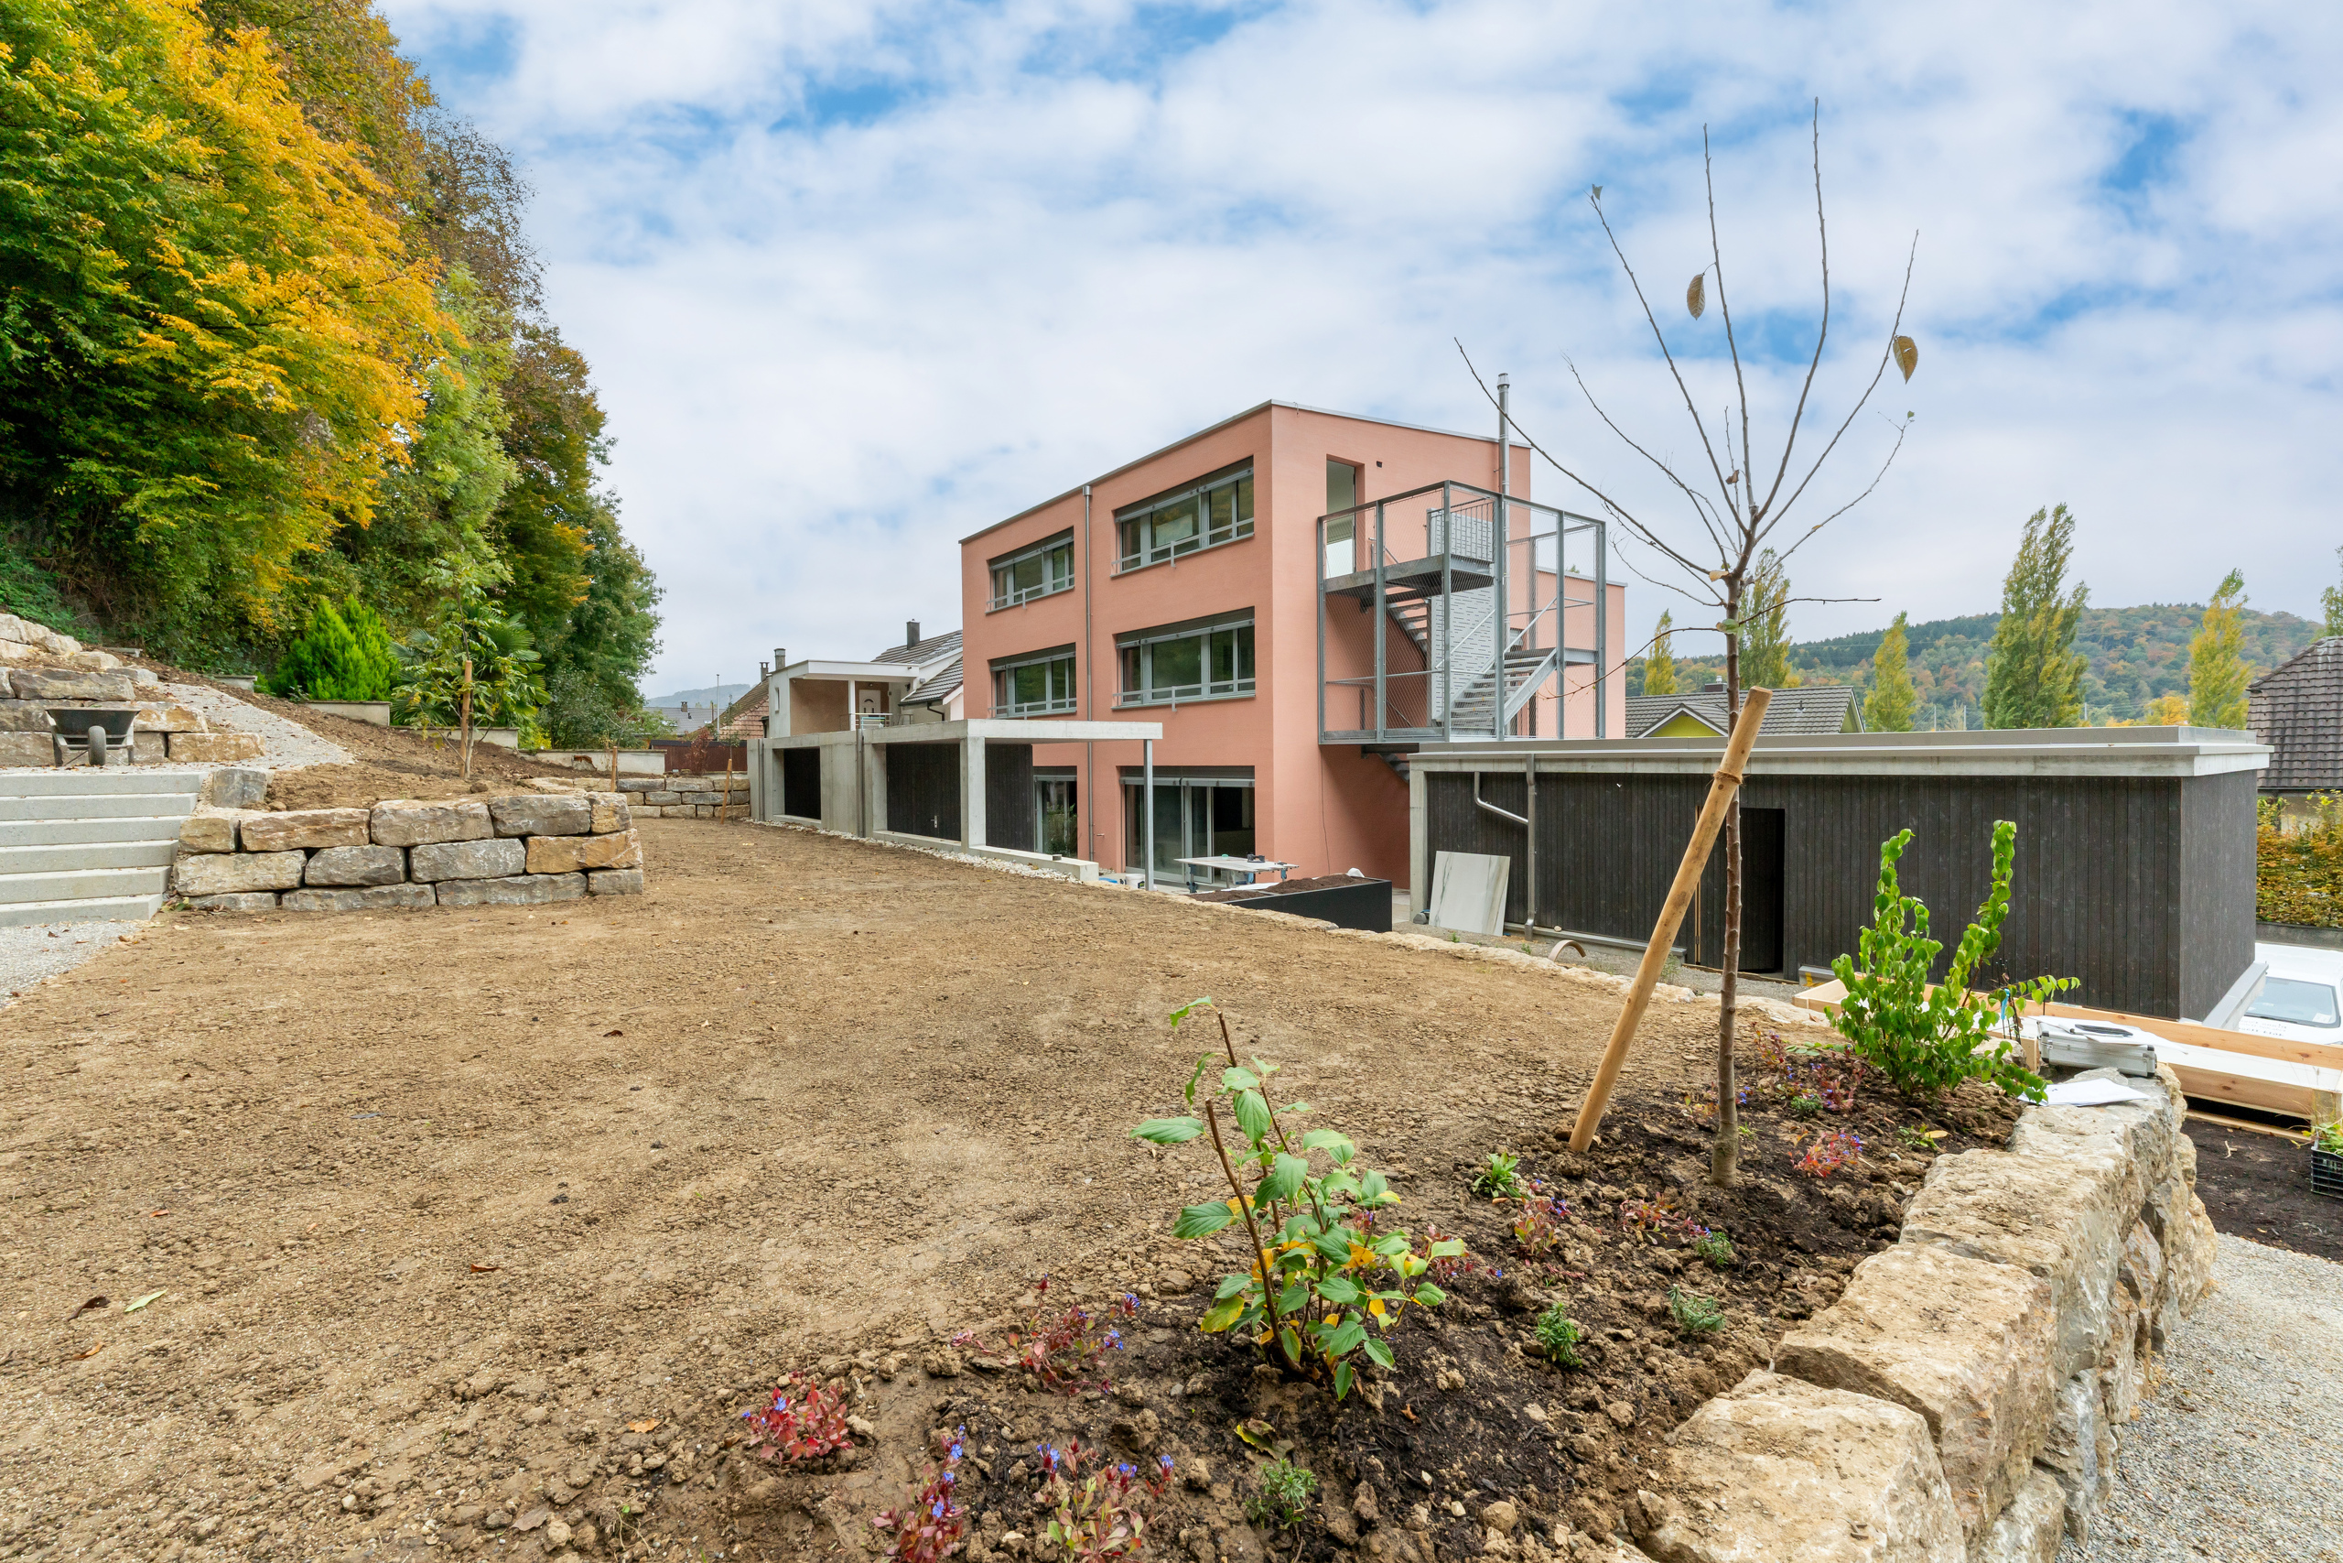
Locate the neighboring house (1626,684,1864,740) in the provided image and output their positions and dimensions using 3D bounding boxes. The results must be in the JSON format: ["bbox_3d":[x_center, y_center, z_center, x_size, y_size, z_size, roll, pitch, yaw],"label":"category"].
[{"bbox_3d":[18.650,0.254,34.200,11.500,7.000,9.000,1,1,38],"label":"neighboring house"}]

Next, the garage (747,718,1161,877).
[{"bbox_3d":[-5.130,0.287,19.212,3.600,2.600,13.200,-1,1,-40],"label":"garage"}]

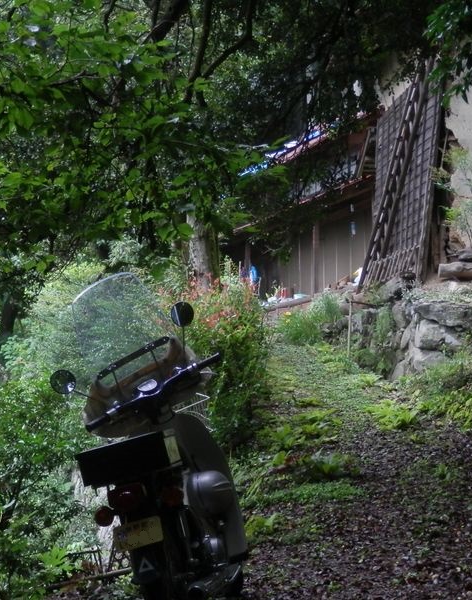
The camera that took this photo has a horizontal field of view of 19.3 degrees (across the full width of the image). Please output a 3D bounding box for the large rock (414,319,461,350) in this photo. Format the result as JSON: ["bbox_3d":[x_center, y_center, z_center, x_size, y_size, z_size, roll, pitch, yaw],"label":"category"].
[{"bbox_3d":[2.709,0.468,18.550,0.600,0.410,0.520,1,-4,-10],"label":"large rock"}]

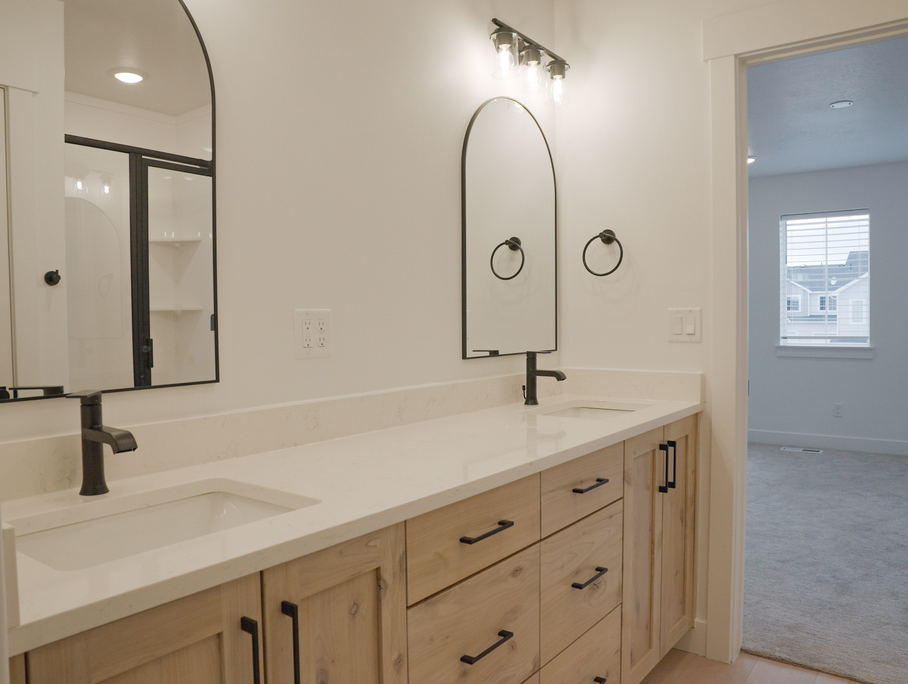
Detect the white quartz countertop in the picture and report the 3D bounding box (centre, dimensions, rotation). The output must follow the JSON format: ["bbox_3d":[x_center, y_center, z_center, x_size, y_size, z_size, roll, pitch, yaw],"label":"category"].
[{"bbox_3d":[-0.023,0.264,1.774,0.584,0.029,2.213,1,3,37],"label":"white quartz countertop"}]

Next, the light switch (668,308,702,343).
[{"bbox_3d":[0.815,-0.058,2.507,0.121,0.123,0.007,1,3,37],"label":"light switch"}]

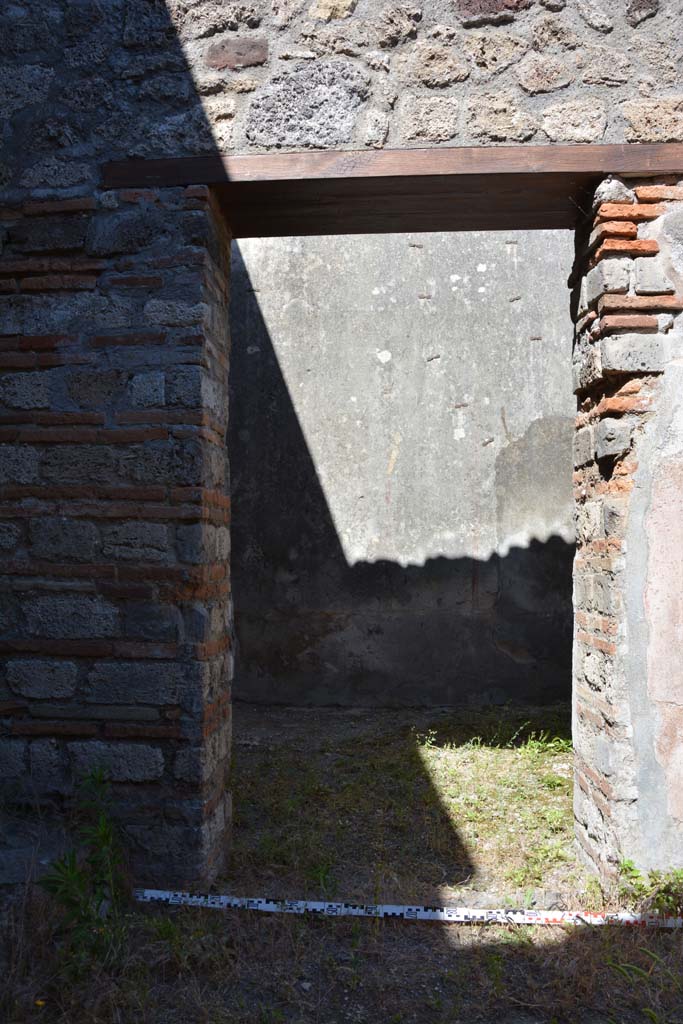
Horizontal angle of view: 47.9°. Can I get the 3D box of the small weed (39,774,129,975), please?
[{"bbox_3d":[-0.588,0.805,1.745,0.195,0.450,0.190,0,2,0],"label":"small weed"}]

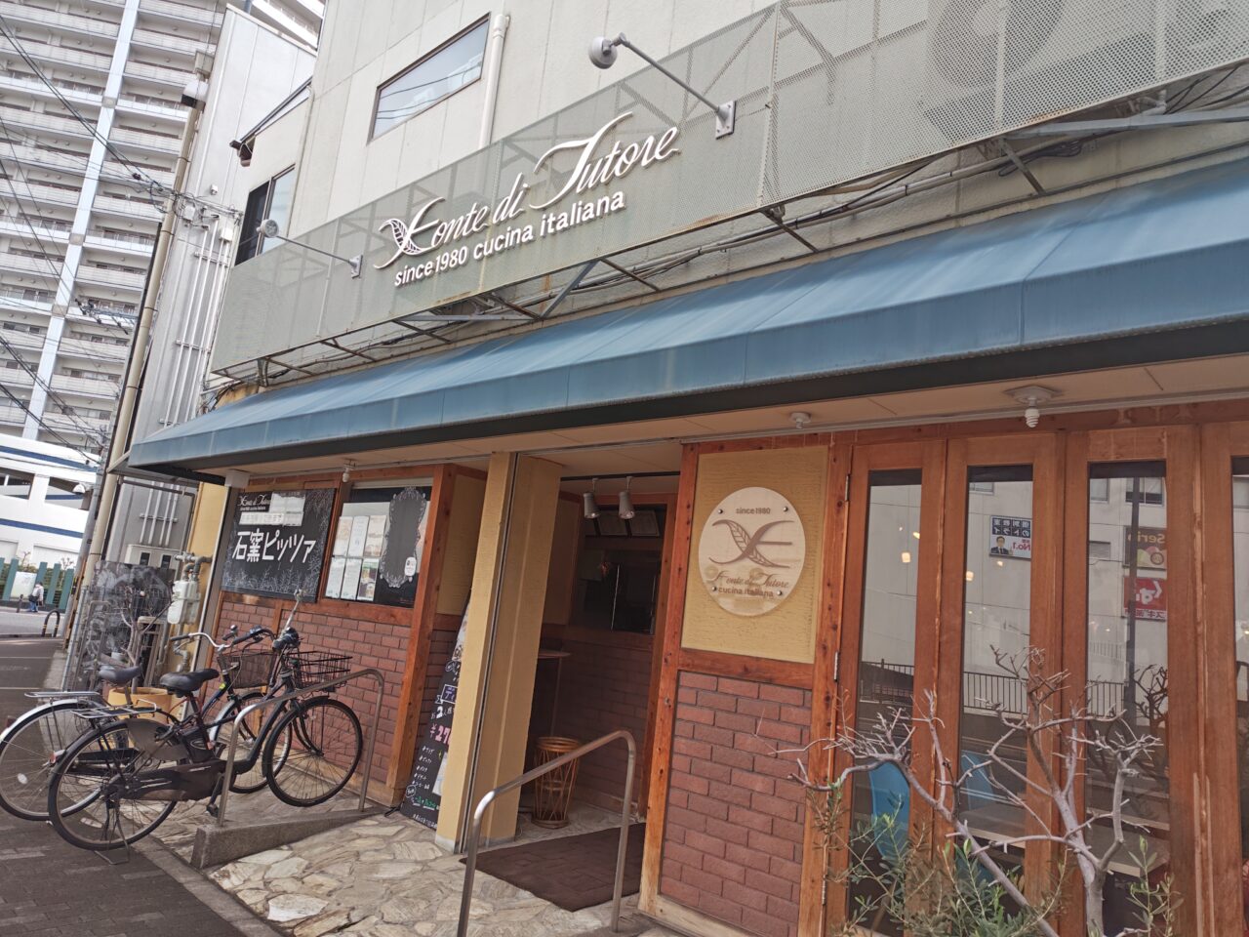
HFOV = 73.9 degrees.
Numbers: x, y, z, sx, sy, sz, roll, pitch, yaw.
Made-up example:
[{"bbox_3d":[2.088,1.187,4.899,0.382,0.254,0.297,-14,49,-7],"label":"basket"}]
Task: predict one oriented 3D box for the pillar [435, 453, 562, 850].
[{"bbox_3d":[-0.723,1.044,4.958,0.180,2.240,0.430,-3,-14,42],"label":"pillar"}]

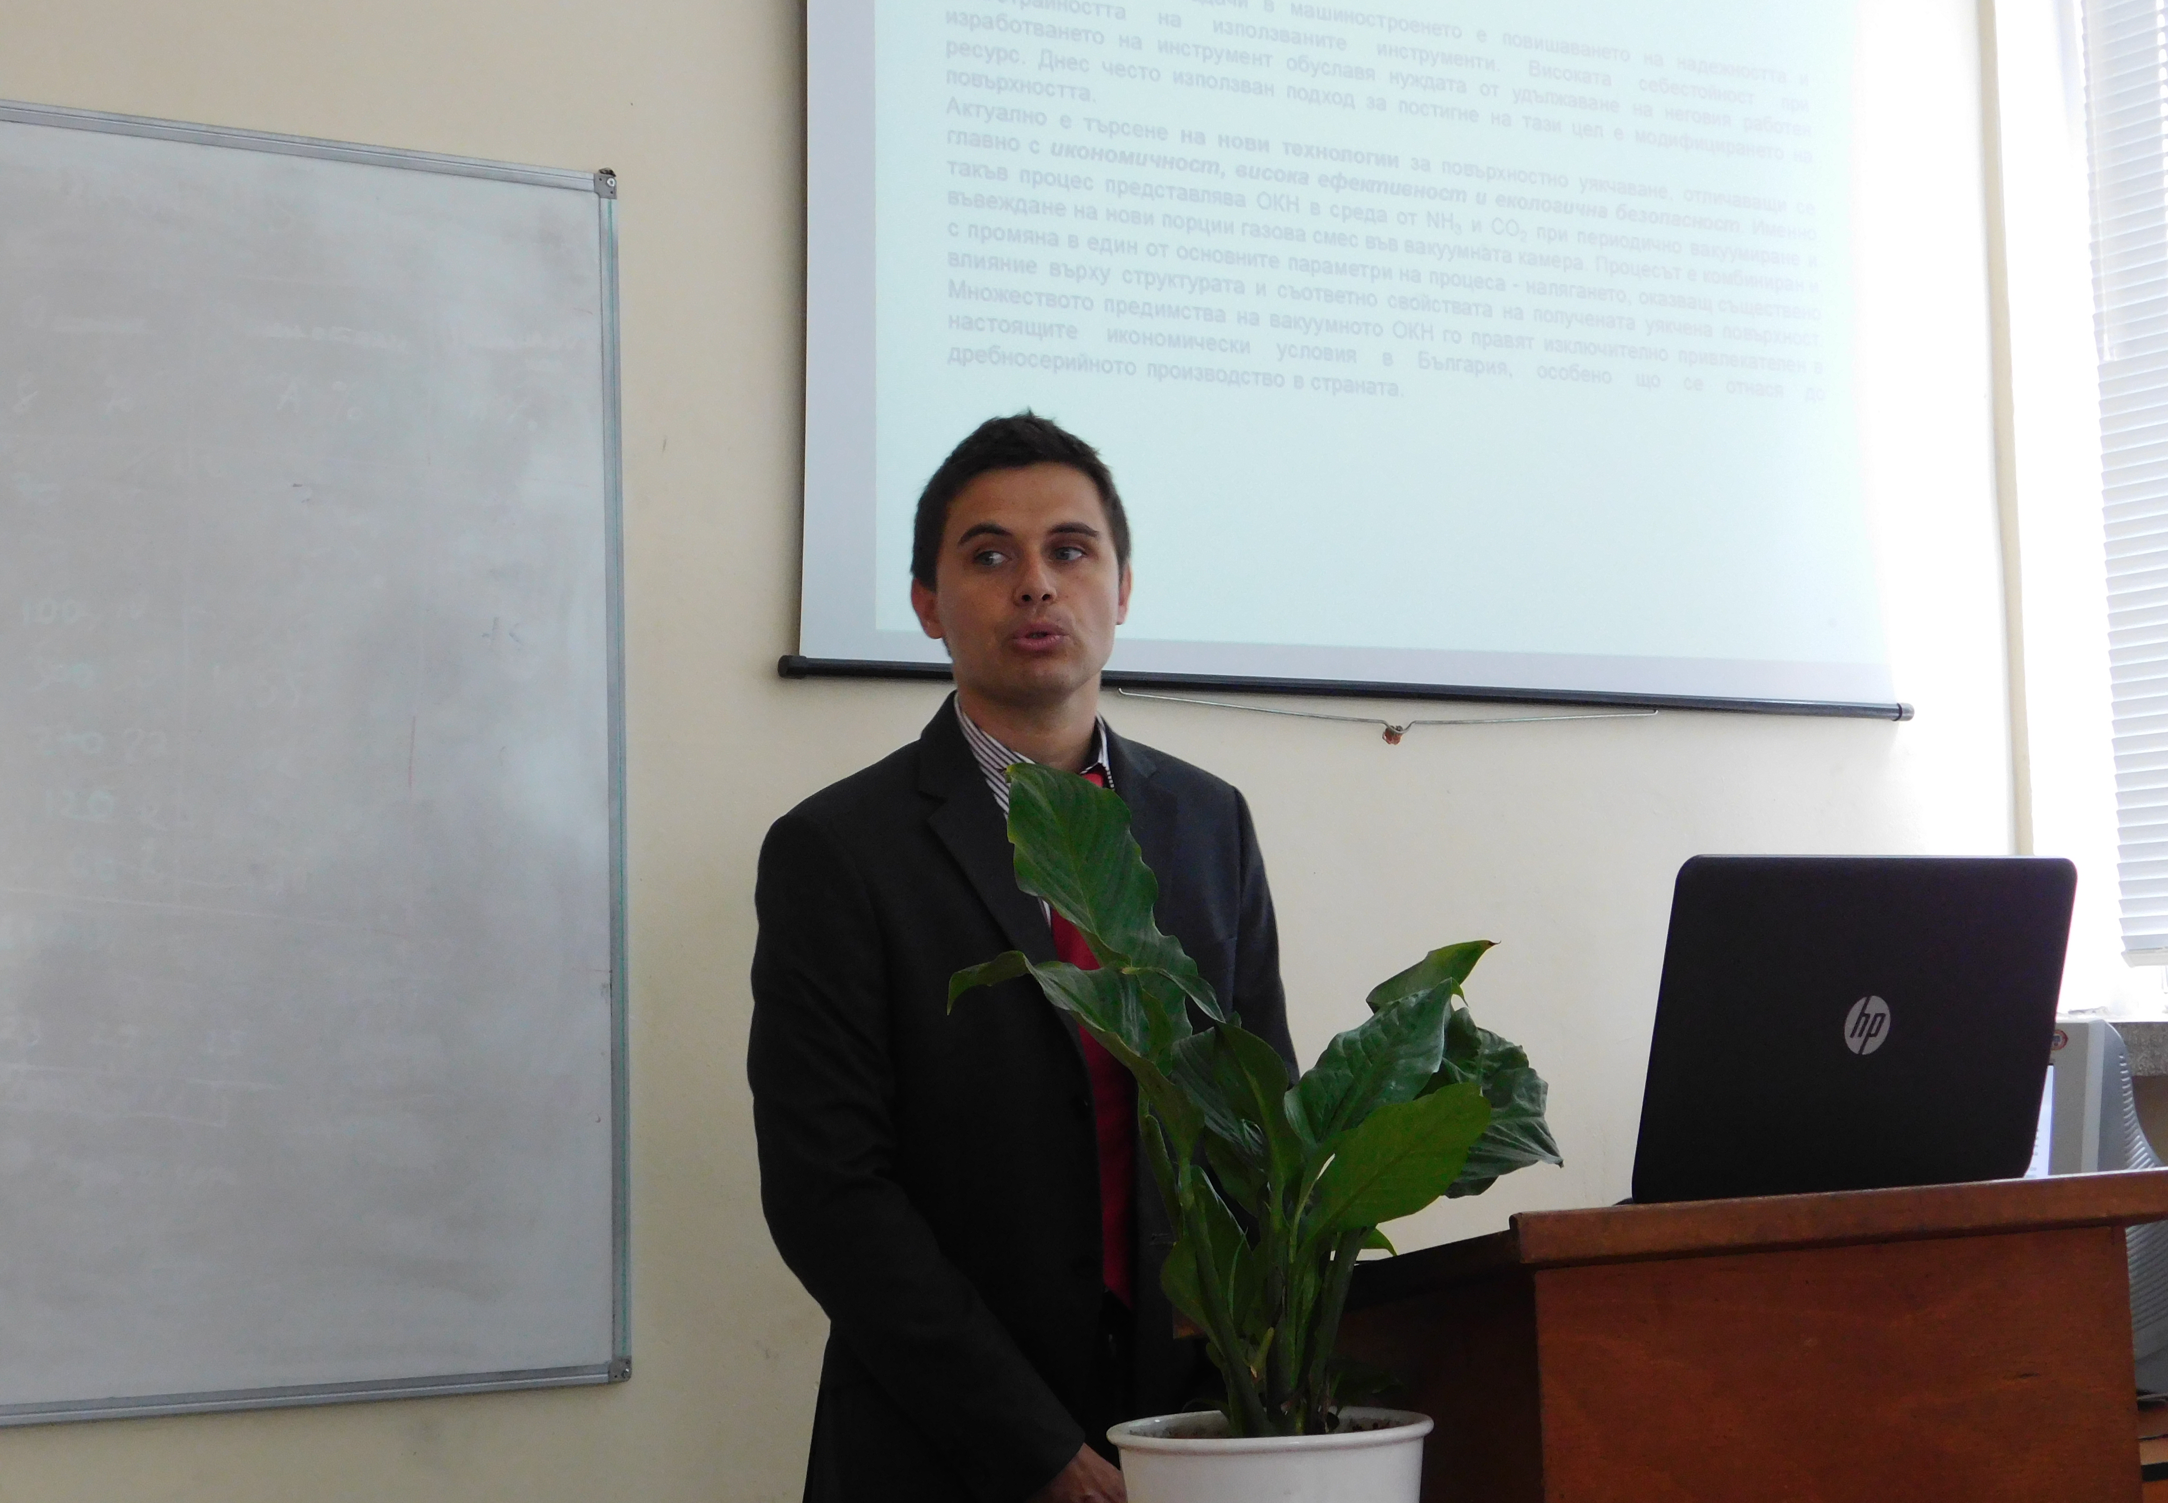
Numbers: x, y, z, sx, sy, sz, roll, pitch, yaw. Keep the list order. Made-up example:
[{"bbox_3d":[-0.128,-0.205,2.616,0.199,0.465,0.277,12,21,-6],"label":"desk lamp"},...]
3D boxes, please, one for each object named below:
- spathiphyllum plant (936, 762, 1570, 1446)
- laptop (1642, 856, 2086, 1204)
[{"bbox_3d":[0.105,0.212,2.250,0.360,0.400,0.310,-1,-5,0],"label":"spathiphyllum plant"},{"bbox_3d":[0.484,0.235,2.700,0.384,0.245,0.354,2,-16,-32],"label":"laptop"}]

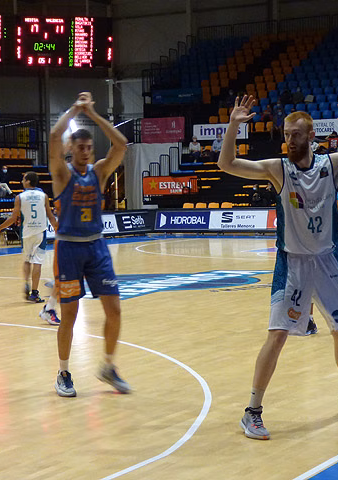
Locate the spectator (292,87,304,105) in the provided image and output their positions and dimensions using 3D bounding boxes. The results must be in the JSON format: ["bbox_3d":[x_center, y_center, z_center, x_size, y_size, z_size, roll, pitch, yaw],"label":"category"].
[{"bbox_3d":[5.351,-5.673,48.208,0.520,1.220,0.720,0,3,28],"label":"spectator"}]

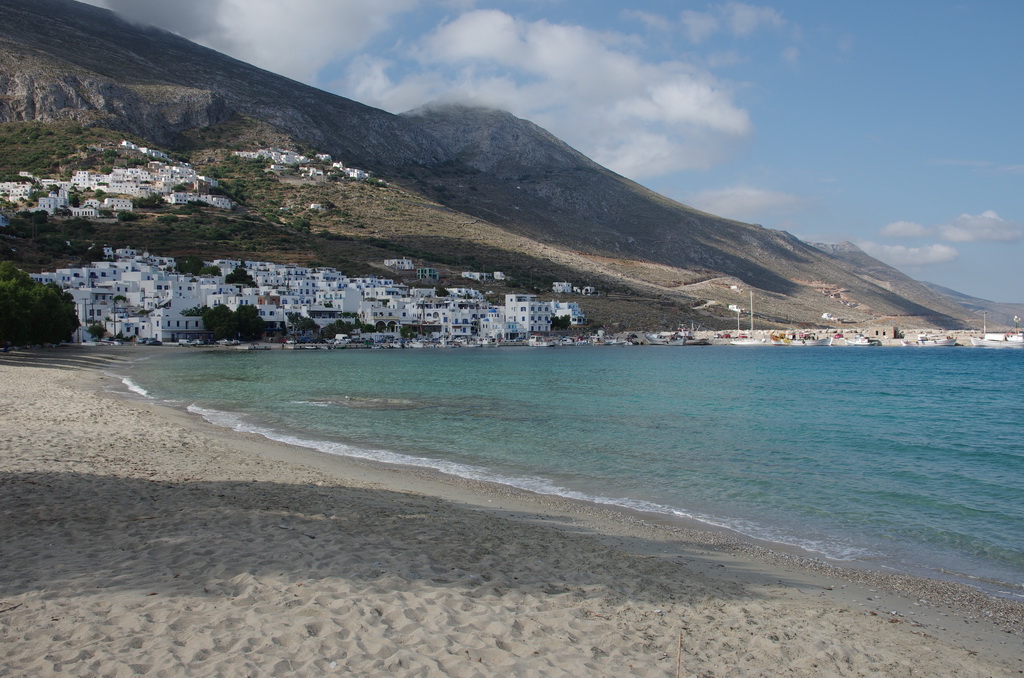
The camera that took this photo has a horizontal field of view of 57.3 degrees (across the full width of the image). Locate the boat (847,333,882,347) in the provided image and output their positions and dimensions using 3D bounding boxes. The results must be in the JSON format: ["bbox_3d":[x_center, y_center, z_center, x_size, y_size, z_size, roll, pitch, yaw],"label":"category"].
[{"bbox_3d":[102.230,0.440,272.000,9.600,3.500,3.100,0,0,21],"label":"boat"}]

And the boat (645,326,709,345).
[{"bbox_3d":[51.600,-0.840,292.000,19.000,5.600,5.500,0,0,14],"label":"boat"}]

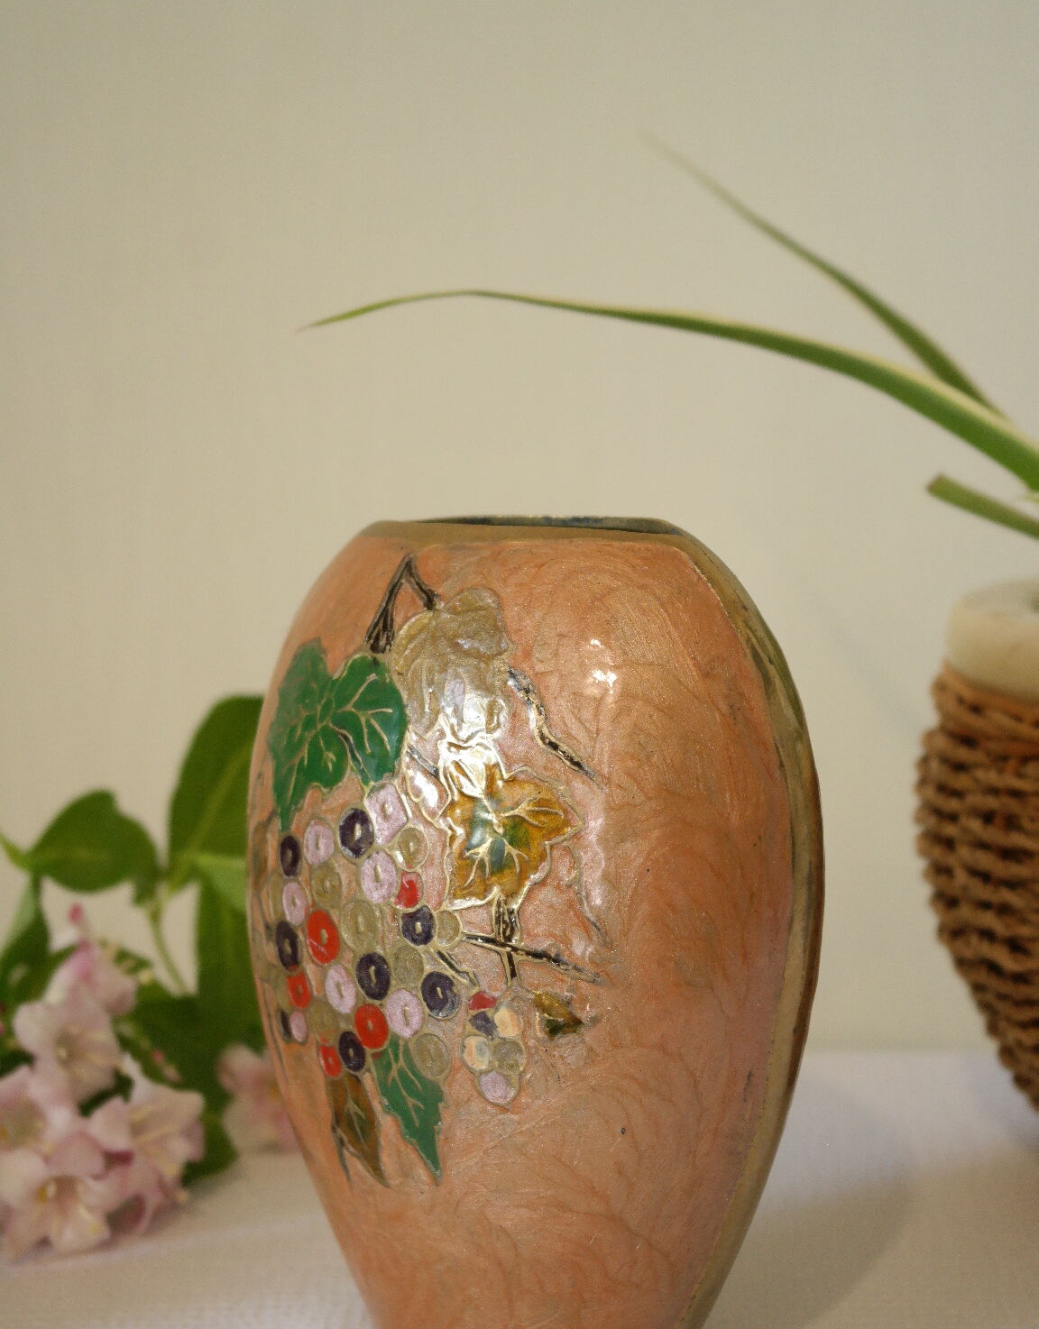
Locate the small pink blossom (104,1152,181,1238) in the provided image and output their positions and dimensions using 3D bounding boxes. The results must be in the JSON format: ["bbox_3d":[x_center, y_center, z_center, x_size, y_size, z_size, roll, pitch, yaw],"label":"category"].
[{"bbox_3d":[-0.096,0.136,0.762,0.020,0.022,0.022,0,7,0],"label":"small pink blossom"}]

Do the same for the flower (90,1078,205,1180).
[{"bbox_3d":[-0.095,0.118,0.762,0.028,0.026,0.025,-4,8,-27],"label":"flower"}]

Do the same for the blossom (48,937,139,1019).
[{"bbox_3d":[-0.111,0.082,0.775,0.023,0.023,0.024,-3,7,-21],"label":"blossom"}]

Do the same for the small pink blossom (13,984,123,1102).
[{"bbox_3d":[-0.116,0.097,0.765,0.028,0.030,0.024,0,7,3],"label":"small pink blossom"}]

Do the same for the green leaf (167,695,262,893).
[{"bbox_3d":[-0.078,0.034,0.800,0.033,0.061,0.017,31,3,7],"label":"green leaf"}]

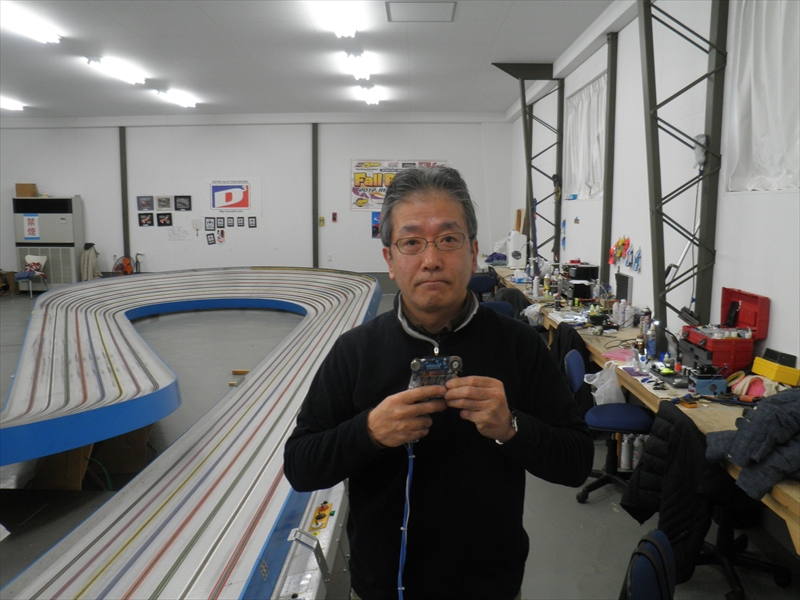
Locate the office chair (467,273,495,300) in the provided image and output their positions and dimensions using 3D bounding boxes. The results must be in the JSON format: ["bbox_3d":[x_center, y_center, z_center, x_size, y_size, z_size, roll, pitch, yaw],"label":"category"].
[{"bbox_3d":[1.127,0.093,8.280,0.580,0.840,0.580,-4,9,-28],"label":"office chair"}]

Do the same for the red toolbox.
[{"bbox_3d":[1.778,0.173,3.570,0.300,0.440,0.385,0,8,1],"label":"red toolbox"}]

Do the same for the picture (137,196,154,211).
[{"bbox_3d":[-4.846,-1.837,12.344,0.314,0.271,0.025,1,8,1],"label":"picture"}]

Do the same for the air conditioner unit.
[{"bbox_3d":[-6.664,-1.052,12.331,1.120,1.810,0.370,1,8,1],"label":"air conditioner unit"}]

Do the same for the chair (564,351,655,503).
[{"bbox_3d":[1.280,0.695,3.855,0.580,0.830,0.550,3,8,19],"label":"chair"}]

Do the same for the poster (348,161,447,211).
[{"bbox_3d":[-0.017,-2.240,12.669,1.899,0.988,0.020,0,8,1],"label":"poster"}]

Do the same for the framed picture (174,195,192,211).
[{"bbox_3d":[-4.126,-1.837,12.324,0.321,0.283,0.025,1,8,1],"label":"framed picture"}]

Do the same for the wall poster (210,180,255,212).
[{"bbox_3d":[-3.303,-2.039,12.783,0.863,0.636,0.020,0,8,1],"label":"wall poster"}]

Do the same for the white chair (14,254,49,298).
[{"bbox_3d":[-6.608,-0.433,11.588,0.470,0.770,0.510,2,8,13],"label":"white chair"}]

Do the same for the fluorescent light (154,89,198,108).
[{"bbox_3d":[-3.429,-3.074,9.924,0.220,0.100,1.230,1,8,1],"label":"fluorescent light"}]

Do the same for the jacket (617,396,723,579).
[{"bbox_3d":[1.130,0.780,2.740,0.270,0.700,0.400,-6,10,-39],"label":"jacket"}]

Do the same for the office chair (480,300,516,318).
[{"bbox_3d":[0.875,0.456,5.590,0.580,0.840,0.580,-3,8,-22],"label":"office chair"}]

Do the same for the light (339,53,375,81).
[{"bbox_3d":[-0.483,-2.772,7.715,0.220,0.100,1.230,1,8,1],"label":"light"}]

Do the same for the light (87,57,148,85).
[{"bbox_3d":[-3.445,-2.777,7.902,0.220,0.100,1.230,1,8,1],"label":"light"}]

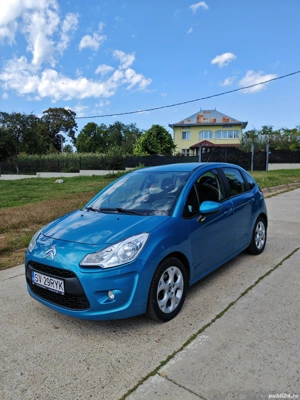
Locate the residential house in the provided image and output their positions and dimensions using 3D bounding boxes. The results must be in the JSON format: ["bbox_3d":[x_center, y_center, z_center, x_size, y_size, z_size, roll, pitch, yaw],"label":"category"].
[{"bbox_3d":[9.850,-11.186,53.800,12.700,10.300,11.000,-1,7,5],"label":"residential house"}]

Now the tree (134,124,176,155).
[{"bbox_3d":[0.714,-6.739,39.000,5.400,5.900,5.200,-1,7,0],"label":"tree"}]

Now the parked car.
[{"bbox_3d":[0.270,0.256,4.223,1.770,1.520,3.940,2,8,39],"label":"parked car"}]

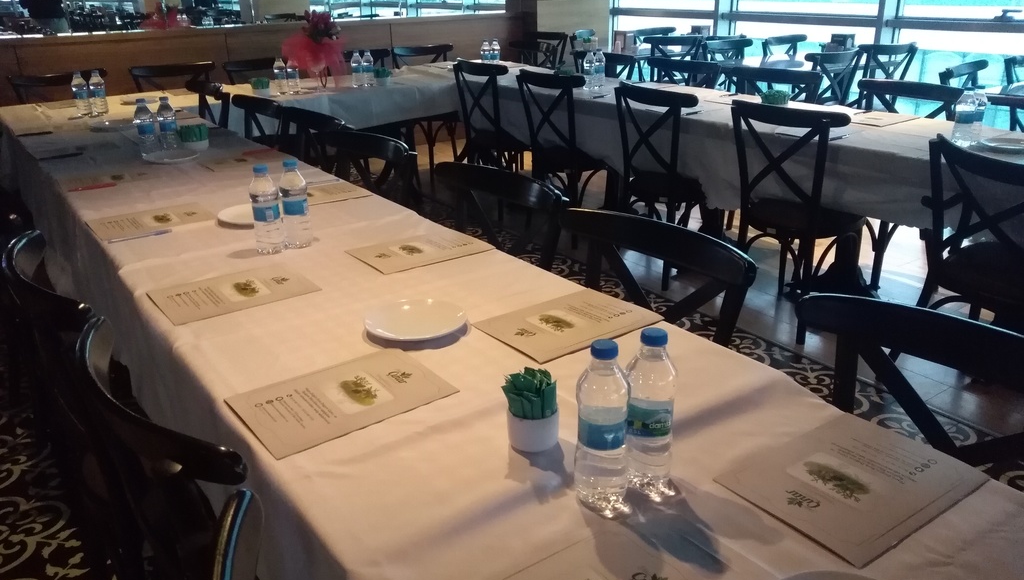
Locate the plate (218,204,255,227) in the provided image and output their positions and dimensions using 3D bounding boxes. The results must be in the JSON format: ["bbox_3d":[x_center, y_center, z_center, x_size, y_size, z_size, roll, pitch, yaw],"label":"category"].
[{"bbox_3d":[-0.704,-0.202,2.116,0.197,0.022,0.197,-8,23,-17],"label":"plate"}]

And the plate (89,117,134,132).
[{"bbox_3d":[-1.819,-0.749,3.519,0.197,0.022,0.197,-12,24,-25],"label":"plate"}]

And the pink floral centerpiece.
[{"bbox_3d":[-1.179,-1.417,4.564,0.390,0.450,0.360,-16,27,-33],"label":"pink floral centerpiece"}]

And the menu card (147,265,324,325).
[{"bbox_3d":[-0.584,0.002,1.620,0.298,0.005,0.205,-17,27,-34],"label":"menu card"}]

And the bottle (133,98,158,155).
[{"bbox_3d":[-1.466,-0.654,3.082,0.066,0.218,0.066,-1,22,0],"label":"bottle"}]

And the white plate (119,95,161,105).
[{"bbox_3d":[-2.074,-1.063,4.303,0.195,0.022,0.195,-16,26,-33],"label":"white plate"}]

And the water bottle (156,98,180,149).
[{"bbox_3d":[-1.431,-0.692,3.200,0.066,0.218,0.066,-1,22,0],"label":"water bottle"}]

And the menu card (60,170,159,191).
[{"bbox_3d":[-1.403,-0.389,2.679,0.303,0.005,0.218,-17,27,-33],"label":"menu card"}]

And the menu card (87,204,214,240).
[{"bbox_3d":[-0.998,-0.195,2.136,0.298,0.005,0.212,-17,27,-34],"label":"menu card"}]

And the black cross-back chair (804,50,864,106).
[{"bbox_3d":[1.967,-1.173,5.208,0.485,0.885,0.495,-13,25,-27],"label":"black cross-back chair"}]

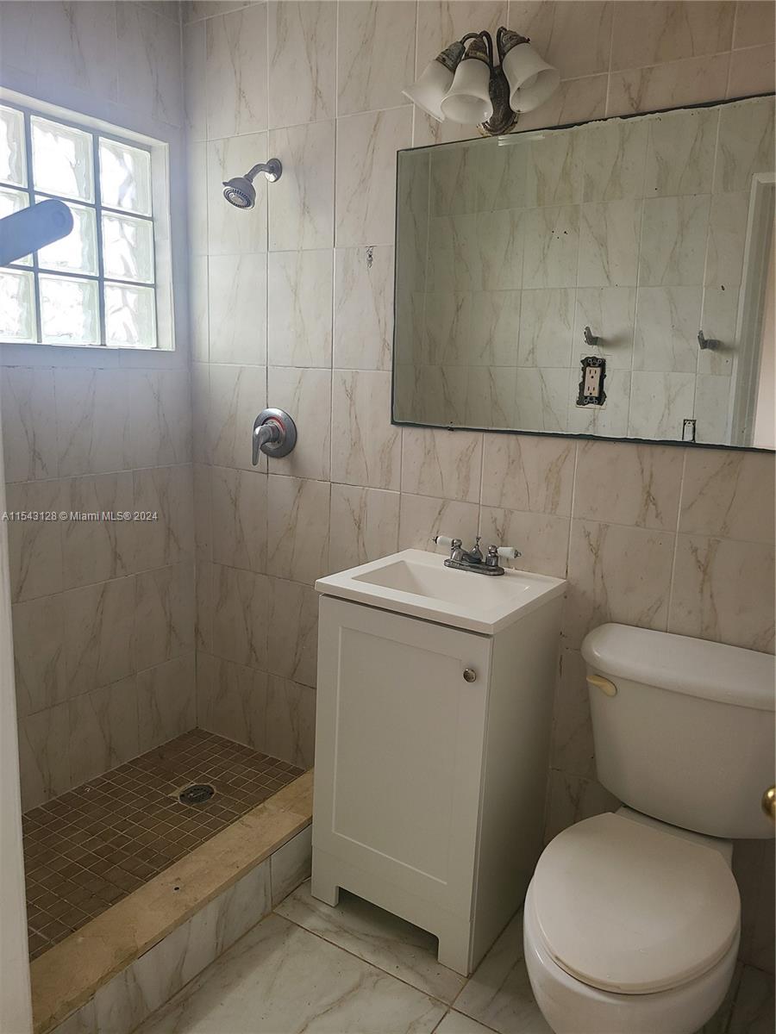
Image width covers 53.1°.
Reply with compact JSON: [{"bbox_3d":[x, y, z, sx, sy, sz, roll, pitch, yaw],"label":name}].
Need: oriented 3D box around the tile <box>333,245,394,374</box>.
[{"bbox_3d":[-0.048,-0.580,2.165,0.250,0.336,0.010,9,14,32],"label":"tile"}]

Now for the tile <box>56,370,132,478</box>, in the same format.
[{"bbox_3d":[-0.870,-0.280,2.300,0.009,0.312,0.249,9,14,33],"label":"tile"}]

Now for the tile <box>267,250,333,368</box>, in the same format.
[{"bbox_3d":[-0.257,-0.612,2.289,0.249,0.334,0.009,9,14,33],"label":"tile"}]

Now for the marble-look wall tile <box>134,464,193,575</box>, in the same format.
[{"bbox_3d":[-0.737,0.001,2.548,0.012,0.331,0.250,9,13,33],"label":"marble-look wall tile"}]

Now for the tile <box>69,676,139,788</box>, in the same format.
[{"bbox_3d":[-0.907,0.682,2.503,0.010,0.299,0.258,9,14,32],"label":"tile"}]

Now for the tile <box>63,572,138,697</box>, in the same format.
[{"bbox_3d":[-0.892,0.371,2.431,0.009,0.340,0.249,9,14,33],"label":"tile"}]

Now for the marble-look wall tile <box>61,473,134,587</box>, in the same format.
[{"bbox_3d":[-0.881,0.038,2.364,0.009,0.335,0.249,9,14,33],"label":"marble-look wall tile"}]

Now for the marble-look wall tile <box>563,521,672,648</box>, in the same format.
[{"bbox_3d":[0.550,0.180,1.865,0.247,0.331,0.012,9,13,33],"label":"marble-look wall tile"}]

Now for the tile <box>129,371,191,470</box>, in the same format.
[{"bbox_3d":[-0.728,-0.313,2.499,0.010,0.306,0.250,9,14,33],"label":"tile"}]

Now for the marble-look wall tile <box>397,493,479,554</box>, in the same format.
[{"bbox_3d":[0.140,0.116,2.164,0.250,0.336,0.010,9,14,32],"label":"marble-look wall tile"}]

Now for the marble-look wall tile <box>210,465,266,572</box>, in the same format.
[{"bbox_3d":[-0.490,0.012,2.569,0.250,0.336,0.010,9,14,32],"label":"marble-look wall tile"}]

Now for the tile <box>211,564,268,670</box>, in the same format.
[{"bbox_3d":[-0.498,0.341,2.623,0.249,0.334,0.009,9,14,33],"label":"tile"}]

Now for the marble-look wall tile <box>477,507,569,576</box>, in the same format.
[{"bbox_3d":[0.350,0.150,2.029,0.250,0.336,0.010,9,14,32],"label":"marble-look wall tile"}]

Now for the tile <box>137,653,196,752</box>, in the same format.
[{"bbox_3d":[-0.767,0.644,2.712,0.010,0.299,0.246,9,14,32],"label":"tile"}]

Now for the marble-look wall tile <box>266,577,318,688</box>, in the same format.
[{"bbox_3d":[-0.287,0.371,2.469,0.247,0.331,0.012,9,13,33],"label":"marble-look wall tile"}]

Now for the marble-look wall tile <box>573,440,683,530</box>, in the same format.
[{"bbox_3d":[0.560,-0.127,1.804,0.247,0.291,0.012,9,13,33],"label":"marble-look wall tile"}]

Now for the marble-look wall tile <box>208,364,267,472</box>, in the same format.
[{"bbox_3d":[-0.473,-0.316,2.484,0.248,0.333,0.010,9,14,33],"label":"marble-look wall tile"}]

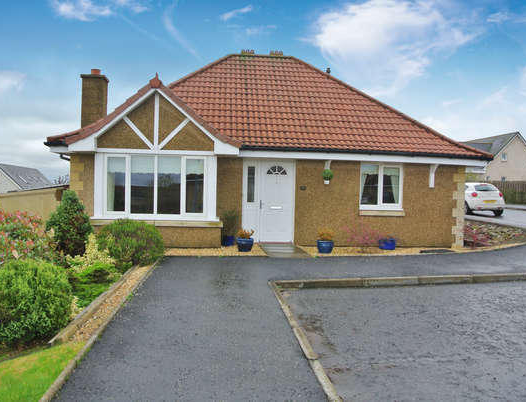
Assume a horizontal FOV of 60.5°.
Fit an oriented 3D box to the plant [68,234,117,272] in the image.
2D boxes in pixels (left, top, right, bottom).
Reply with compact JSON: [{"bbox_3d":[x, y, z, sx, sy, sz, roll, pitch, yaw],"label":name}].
[{"bbox_3d":[-3.044,0.950,8.000,0.850,0.700,0.750,1,0,-7],"label":"plant"}]

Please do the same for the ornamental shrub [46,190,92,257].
[{"bbox_3d":[-3.970,0.480,9.200,0.950,1.380,0.920,1,0,-7],"label":"ornamental shrub"}]

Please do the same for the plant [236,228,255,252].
[{"bbox_3d":[-0.417,0.942,10.750,0.440,0.560,0.440,1,0,-7],"label":"plant"}]

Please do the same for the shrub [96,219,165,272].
[{"bbox_3d":[-2.602,0.874,8.850,1.400,1.080,1.300,1,0,-7],"label":"shrub"}]

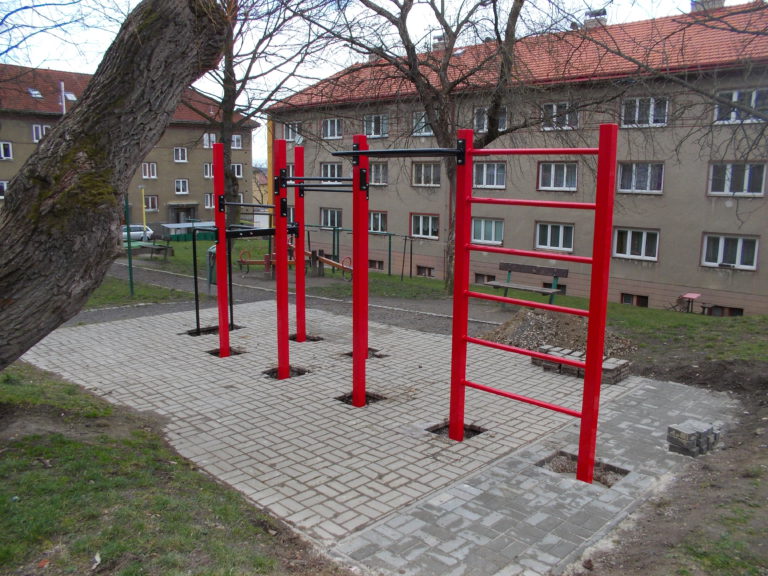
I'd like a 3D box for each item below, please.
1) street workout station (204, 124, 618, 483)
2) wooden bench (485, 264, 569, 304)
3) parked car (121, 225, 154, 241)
[{"bbox_3d":[-0.158,-0.234,6.951,5.710,2.672,1.570,10,13,42],"label":"street workout station"},{"bbox_3d":[2.651,0.042,12.111,1.450,0.857,0.602,9,13,40],"label":"wooden bench"},{"bbox_3d":[-21.351,-4.335,52.823,4.200,1.480,1.750,-8,13,-41],"label":"parked car"}]

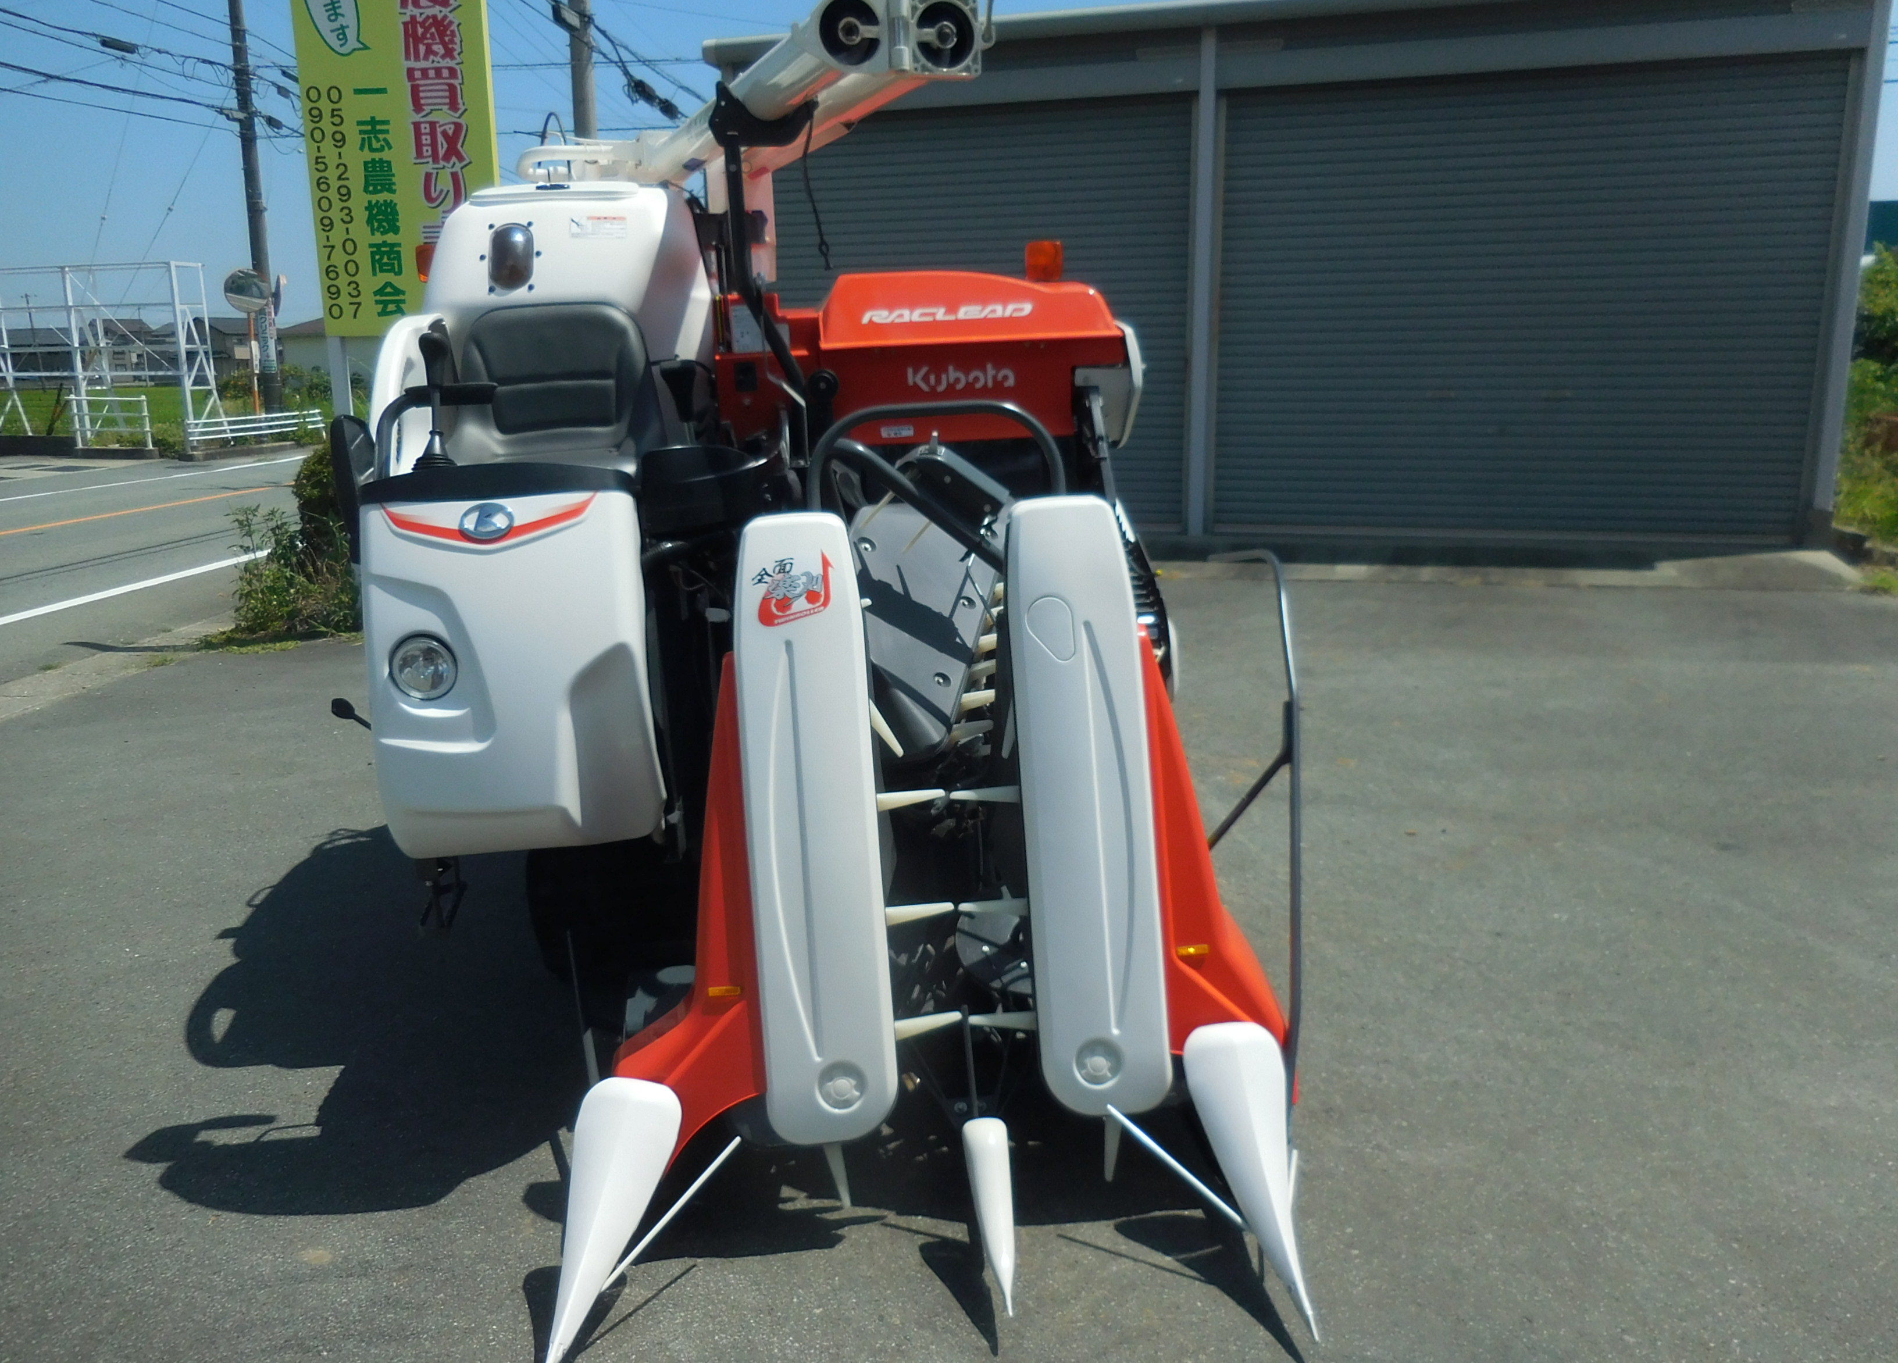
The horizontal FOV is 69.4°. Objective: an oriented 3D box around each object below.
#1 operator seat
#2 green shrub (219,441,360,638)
[{"bbox_3d":[-0.905,-0.646,3.150,0.490,0.480,0.500,-2,13,-7],"label":"operator seat"},{"bbox_3d":[-3.541,-0.759,7.500,0.950,1.100,0.900,-2,13,-7],"label":"green shrub"}]

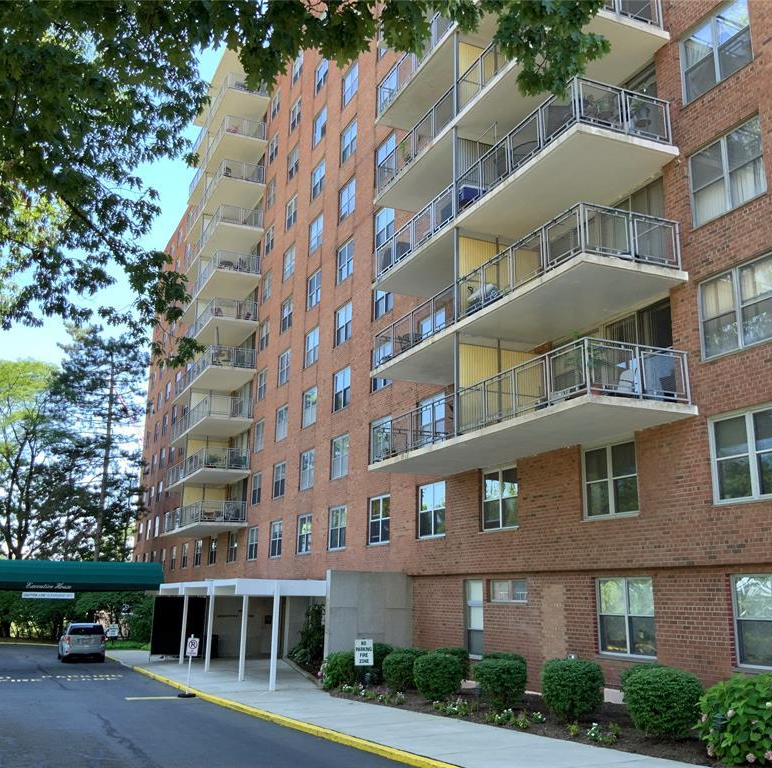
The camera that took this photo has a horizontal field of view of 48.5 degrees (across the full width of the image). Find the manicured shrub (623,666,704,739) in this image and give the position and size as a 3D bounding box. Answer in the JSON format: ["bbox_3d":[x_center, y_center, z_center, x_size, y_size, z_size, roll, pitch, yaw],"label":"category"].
[{"bbox_3d":[3.997,4.609,12.536,1.100,0.960,1.120,7,-15,-24],"label":"manicured shrub"}]

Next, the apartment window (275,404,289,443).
[{"bbox_3d":[-4.771,1.827,39.714,0.140,1.500,1.720,7,-15,-24],"label":"apartment window"}]

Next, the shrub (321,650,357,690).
[{"bbox_3d":[-1.109,7.027,21.166,1.000,0.930,1.000,1,-14,0],"label":"shrub"}]

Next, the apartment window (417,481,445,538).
[{"bbox_3d":[1.367,3.751,25.207,0.140,1.500,1.720,7,-15,-24],"label":"apartment window"}]

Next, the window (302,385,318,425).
[{"bbox_3d":[-3.187,1.006,36.157,0.130,1.502,1.657,7,-15,-23],"label":"window"}]

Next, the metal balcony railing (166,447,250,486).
[{"bbox_3d":[-10.081,4.864,47.966,2.350,1.023,9.724,7,-15,-23],"label":"metal balcony railing"}]

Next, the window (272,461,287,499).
[{"bbox_3d":[-4.939,4.469,39.998,0.150,1.570,1.700,7,-15,-23],"label":"window"}]

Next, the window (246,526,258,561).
[{"bbox_3d":[-6.390,7.717,41.584,0.150,1.560,1.660,7,-15,-24],"label":"window"}]

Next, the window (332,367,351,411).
[{"bbox_3d":[-1.662,0.240,33.276,0.150,1.560,1.660,7,-15,-24],"label":"window"}]

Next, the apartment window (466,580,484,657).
[{"bbox_3d":[2.385,6.194,22.513,0.140,1.925,0.903,7,-15,-24],"label":"apartment window"}]

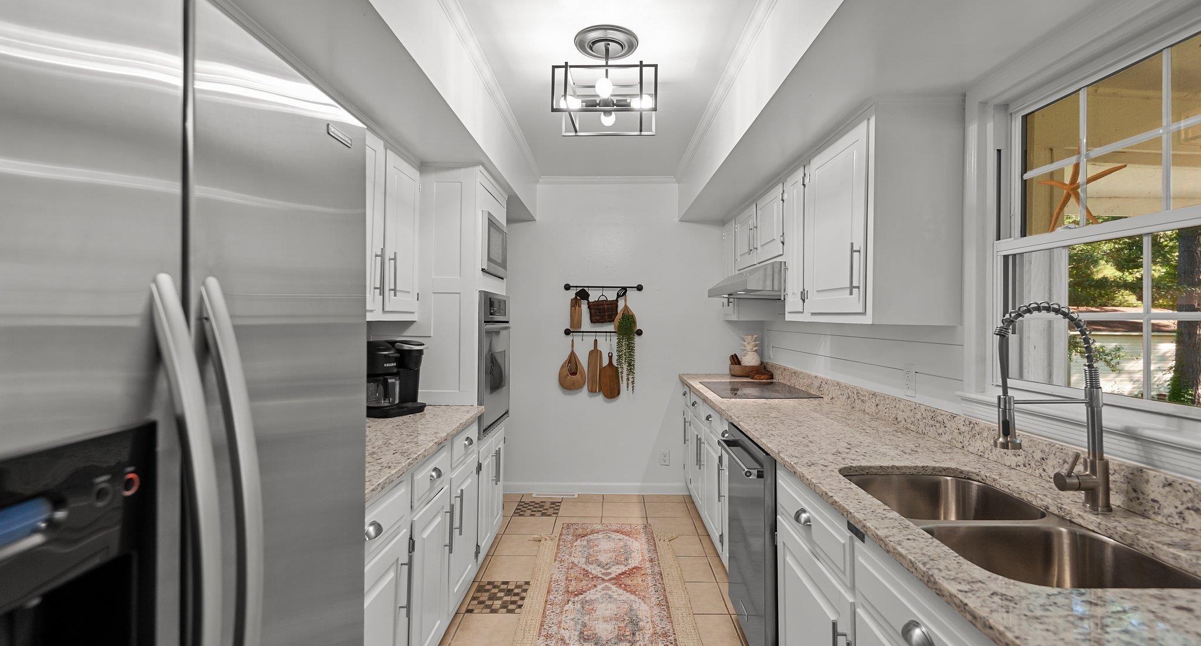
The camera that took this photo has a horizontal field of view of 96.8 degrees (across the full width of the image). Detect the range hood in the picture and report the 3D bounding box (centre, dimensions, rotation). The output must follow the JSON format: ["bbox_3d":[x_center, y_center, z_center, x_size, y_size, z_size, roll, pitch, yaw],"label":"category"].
[{"bbox_3d":[0.996,-0.246,3.179,0.500,0.152,0.990,0,1,1],"label":"range hood"}]

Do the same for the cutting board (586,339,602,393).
[{"bbox_3d":[-0.038,0.334,4.113,0.122,0.415,0.025,0,1,1],"label":"cutting board"}]

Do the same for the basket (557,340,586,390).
[{"bbox_3d":[-0.215,0.324,4.095,0.214,0.388,0.095,0,1,1],"label":"basket"}]

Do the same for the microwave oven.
[{"bbox_3d":[-0.775,-0.433,3.046,0.400,0.317,0.550,0,1,1],"label":"microwave oven"}]

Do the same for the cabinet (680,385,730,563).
[{"bbox_3d":[0.927,0.881,3.308,0.610,0.885,1.660,0,1,1],"label":"cabinet"}]

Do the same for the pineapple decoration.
[{"bbox_3d":[1.120,0.222,3.965,0.155,0.268,0.155,0,1,1],"label":"pineapple decoration"}]

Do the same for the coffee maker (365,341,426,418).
[{"bbox_3d":[-0.997,0.244,2.467,0.290,0.335,0.280,1,1,34],"label":"coffee maker"}]

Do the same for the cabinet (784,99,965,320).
[{"bbox_3d":[1.073,-0.387,2.233,0.320,0.772,0.895,0,1,1],"label":"cabinet"}]

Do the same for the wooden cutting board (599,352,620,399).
[{"bbox_3d":[0.080,0.406,4.102,0.155,0.360,0.025,0,1,1],"label":"wooden cutting board"}]

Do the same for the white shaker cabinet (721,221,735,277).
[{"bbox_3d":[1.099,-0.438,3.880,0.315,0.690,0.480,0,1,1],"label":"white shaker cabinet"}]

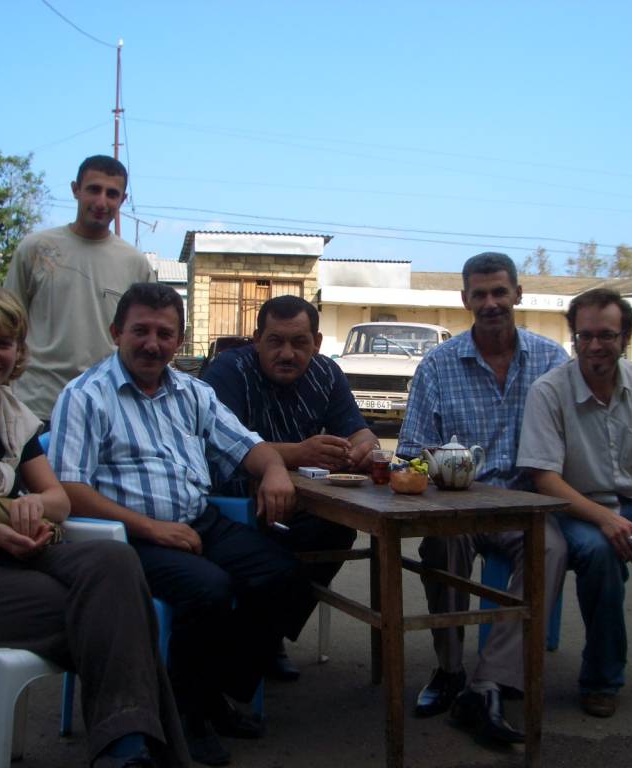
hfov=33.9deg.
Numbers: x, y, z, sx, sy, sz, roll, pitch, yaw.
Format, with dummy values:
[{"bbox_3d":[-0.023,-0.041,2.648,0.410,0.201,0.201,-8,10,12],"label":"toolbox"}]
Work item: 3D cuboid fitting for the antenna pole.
[{"bbox_3d":[-5.368,-4.618,28.000,0.320,9.400,0.250,1,2,0],"label":"antenna pole"}]

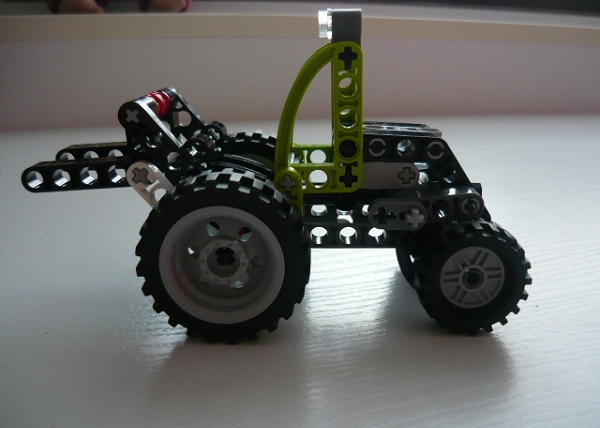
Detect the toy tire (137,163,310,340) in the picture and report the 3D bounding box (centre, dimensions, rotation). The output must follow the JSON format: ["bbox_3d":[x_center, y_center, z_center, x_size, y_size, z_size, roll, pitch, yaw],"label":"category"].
[{"bbox_3d":[-0.019,0.010,0.147,0.043,0.043,0.022,1,16,1],"label":"toy tire"}]

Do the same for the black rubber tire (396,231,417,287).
[{"bbox_3d":[0.045,0.011,0.180,0.030,0.030,0.014,1,16,1],"label":"black rubber tire"}]

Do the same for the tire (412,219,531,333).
[{"bbox_3d":[0.047,0.017,0.157,0.030,0.030,0.014,1,16,1],"label":"tire"}]

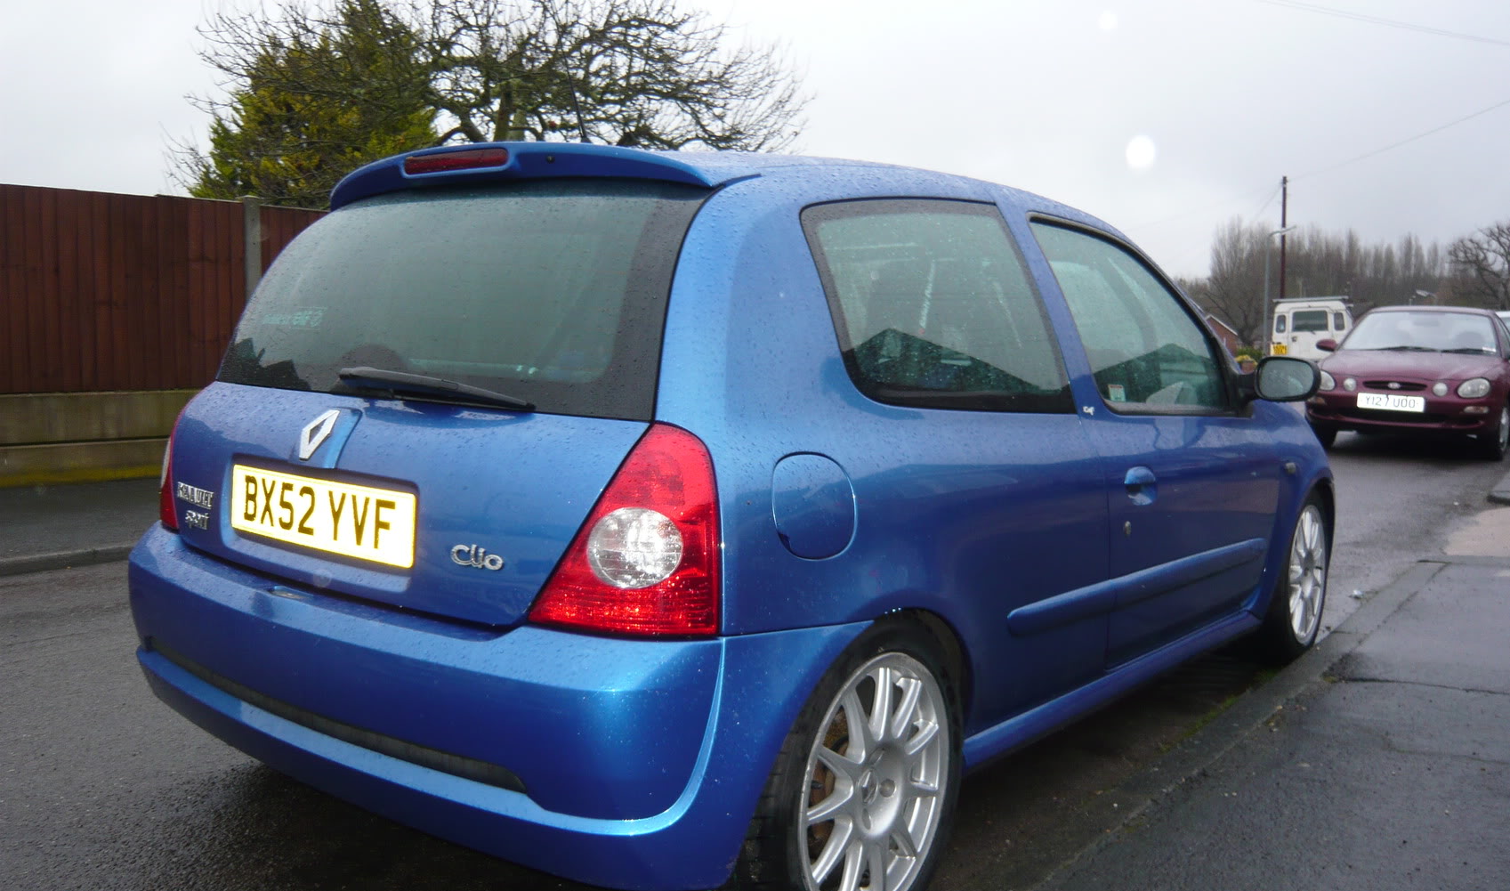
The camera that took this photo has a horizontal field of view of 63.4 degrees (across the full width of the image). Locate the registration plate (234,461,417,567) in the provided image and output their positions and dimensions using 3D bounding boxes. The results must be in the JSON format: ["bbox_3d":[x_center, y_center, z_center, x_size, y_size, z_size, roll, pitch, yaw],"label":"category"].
[{"bbox_3d":[-0.714,0.109,1.990,0.520,0.111,0.015,6,3,38],"label":"registration plate"}]

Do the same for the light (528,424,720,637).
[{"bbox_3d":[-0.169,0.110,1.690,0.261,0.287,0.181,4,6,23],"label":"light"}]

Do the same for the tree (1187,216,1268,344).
[{"bbox_3d":[32.879,-10.800,85.000,5.800,10.000,5.800,2,4,21],"label":"tree"}]

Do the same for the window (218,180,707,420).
[{"bbox_3d":[-0.564,-0.261,2.133,1.200,0.475,0.100,6,-28,38],"label":"window"}]

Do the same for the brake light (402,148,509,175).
[{"bbox_3d":[-0.519,-0.499,2.159,0.280,0.038,0.040,6,7,38],"label":"brake light"}]

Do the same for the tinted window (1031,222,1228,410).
[{"bbox_3d":[0.910,-0.286,2.881,0.060,0.450,0.900,-20,-9,38],"label":"tinted window"}]

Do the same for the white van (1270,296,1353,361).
[{"bbox_3d":[13.900,-2.500,30.400,1.750,2.080,4.300,3,4,27],"label":"white van"}]

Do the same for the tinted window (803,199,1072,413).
[{"bbox_3d":[0.363,-0.254,2.212,0.060,0.440,0.730,-20,-10,40],"label":"tinted window"}]

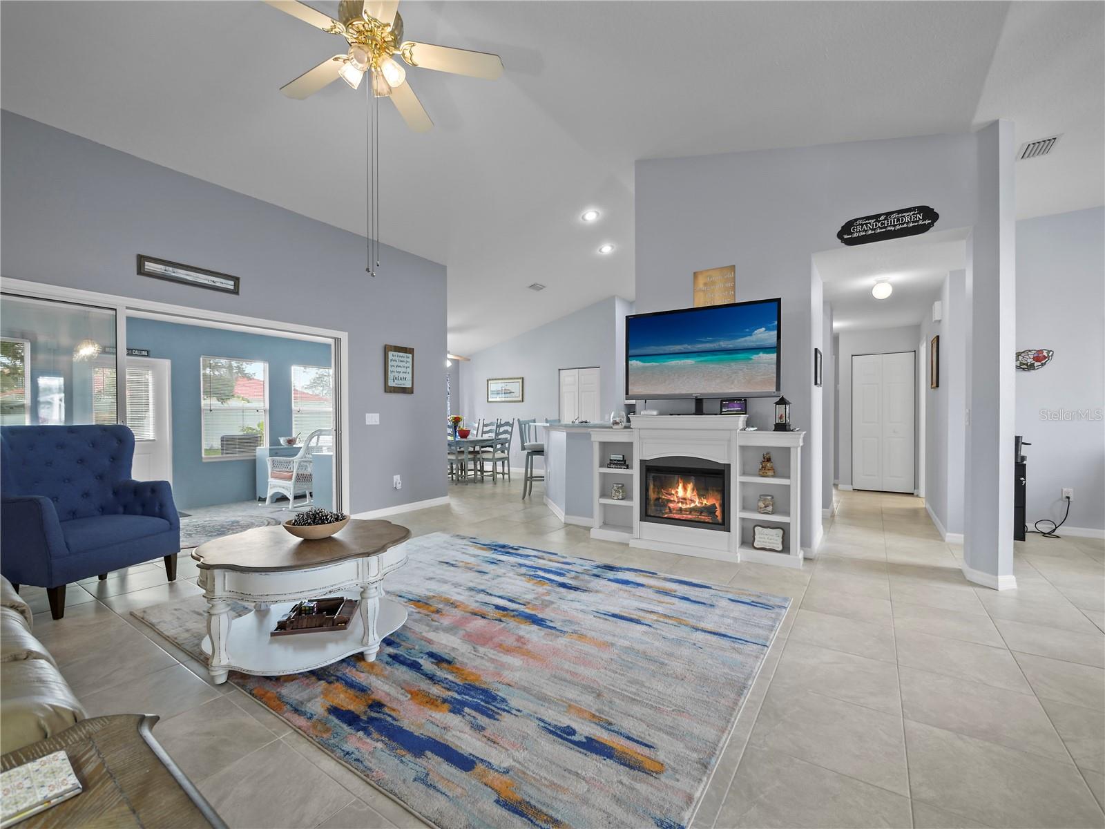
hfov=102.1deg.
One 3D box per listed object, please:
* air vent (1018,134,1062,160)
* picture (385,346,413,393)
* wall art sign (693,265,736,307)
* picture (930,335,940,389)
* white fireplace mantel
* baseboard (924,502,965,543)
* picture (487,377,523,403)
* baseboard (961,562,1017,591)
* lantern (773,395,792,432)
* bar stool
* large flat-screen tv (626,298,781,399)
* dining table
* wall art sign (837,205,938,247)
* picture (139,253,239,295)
[{"bbox_3d":[3.551,-1.929,3.263,0.210,0.020,0.290,0,0,36],"label":"air vent"},{"bbox_3d":[-1.812,-0.525,5.278,0.025,0.550,0.400,0,0,36],"label":"picture"},{"bbox_3d":[1.452,-1.111,4.033,0.363,0.410,0.030,0,0,33],"label":"wall art sign"},{"bbox_3d":[4.050,-0.535,4.730,0.025,0.510,0.500,0,0,36],"label":"picture"},{"bbox_3d":[1.155,0.582,3.809,1.753,1.155,0.400,0,0,31],"label":"white fireplace mantel"},{"bbox_3d":[4.161,1.118,4.757,0.150,0.084,1.805,0,0,36],"label":"baseboard"},{"bbox_3d":[-0.972,-0.496,9.230,0.960,0.510,0.030,0,0,34],"label":"picture"},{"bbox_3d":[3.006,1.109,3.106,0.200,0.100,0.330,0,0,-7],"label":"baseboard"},{"bbox_3d":[1.804,-0.003,3.500,0.095,0.275,0.115,0,0,-41],"label":"lantern"},{"bbox_3d":[-0.160,0.610,6.280,0.500,1.100,0.450,0,0,32],"label":"bar stool"},{"bbox_3d":[1.224,-0.512,3.771,1.257,0.760,0.070,0,0,30],"label":"large flat-screen tv"},{"bbox_3d":[-1.735,0.804,8.211,1.500,0.740,0.980,0,0,36],"label":"dining table"},{"bbox_3d":[2.496,-1.413,3.348,0.616,0.196,0.020,0,0,33],"label":"wall art sign"},{"bbox_3d":[-2.930,-1.130,3.642,0.030,0.164,0.670,0,0,36],"label":"picture"}]

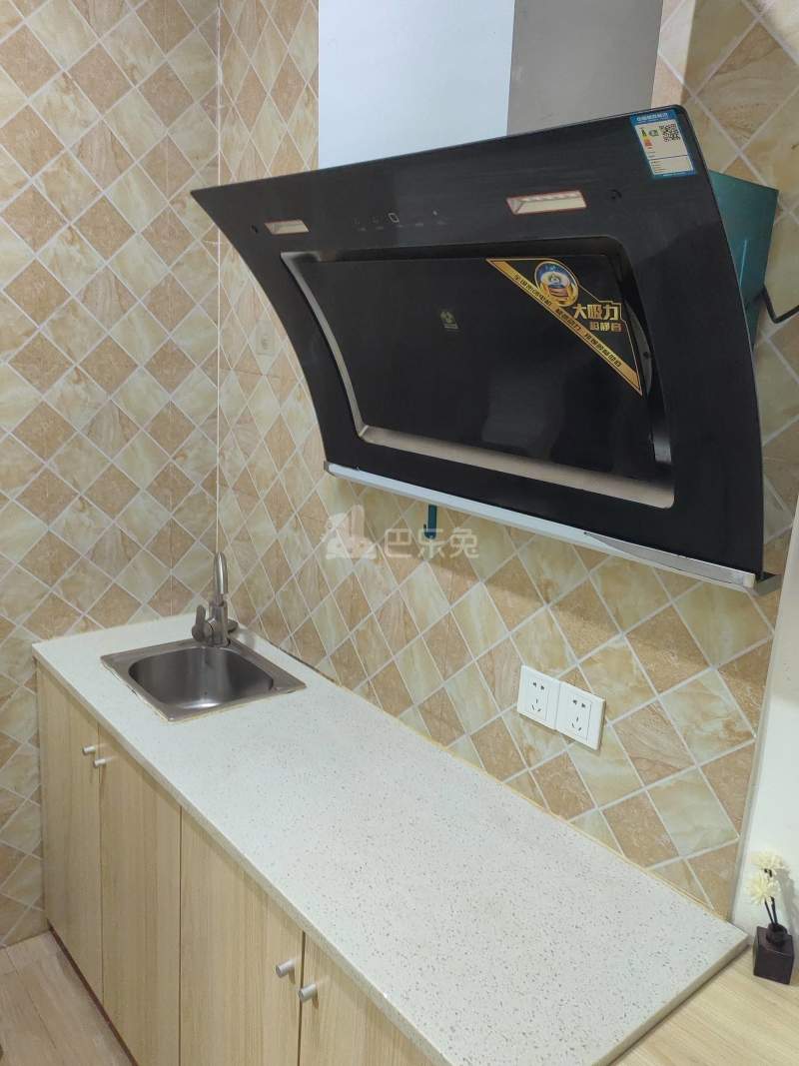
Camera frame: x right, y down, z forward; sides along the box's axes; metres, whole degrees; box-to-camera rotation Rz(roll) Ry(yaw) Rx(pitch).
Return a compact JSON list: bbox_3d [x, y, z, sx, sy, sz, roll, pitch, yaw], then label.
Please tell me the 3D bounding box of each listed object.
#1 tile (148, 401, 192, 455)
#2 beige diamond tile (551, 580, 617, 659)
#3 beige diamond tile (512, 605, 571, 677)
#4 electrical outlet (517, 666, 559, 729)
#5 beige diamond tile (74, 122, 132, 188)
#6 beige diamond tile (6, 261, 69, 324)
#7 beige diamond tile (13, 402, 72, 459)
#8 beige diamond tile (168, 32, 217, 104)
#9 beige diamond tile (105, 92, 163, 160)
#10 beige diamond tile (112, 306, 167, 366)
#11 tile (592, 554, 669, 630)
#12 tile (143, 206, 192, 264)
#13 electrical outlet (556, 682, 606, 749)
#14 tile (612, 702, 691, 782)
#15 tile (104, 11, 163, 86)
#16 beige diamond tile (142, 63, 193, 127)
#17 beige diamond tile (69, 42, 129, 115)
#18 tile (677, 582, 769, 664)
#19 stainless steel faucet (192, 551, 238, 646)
[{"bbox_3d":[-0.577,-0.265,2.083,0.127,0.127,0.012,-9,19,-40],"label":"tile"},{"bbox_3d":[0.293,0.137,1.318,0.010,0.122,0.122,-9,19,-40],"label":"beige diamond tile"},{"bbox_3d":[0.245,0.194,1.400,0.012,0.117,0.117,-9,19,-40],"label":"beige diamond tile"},{"bbox_3d":[0.236,0.276,1.396,0.010,0.086,0.086,-8,18,-39],"label":"electrical outlet"},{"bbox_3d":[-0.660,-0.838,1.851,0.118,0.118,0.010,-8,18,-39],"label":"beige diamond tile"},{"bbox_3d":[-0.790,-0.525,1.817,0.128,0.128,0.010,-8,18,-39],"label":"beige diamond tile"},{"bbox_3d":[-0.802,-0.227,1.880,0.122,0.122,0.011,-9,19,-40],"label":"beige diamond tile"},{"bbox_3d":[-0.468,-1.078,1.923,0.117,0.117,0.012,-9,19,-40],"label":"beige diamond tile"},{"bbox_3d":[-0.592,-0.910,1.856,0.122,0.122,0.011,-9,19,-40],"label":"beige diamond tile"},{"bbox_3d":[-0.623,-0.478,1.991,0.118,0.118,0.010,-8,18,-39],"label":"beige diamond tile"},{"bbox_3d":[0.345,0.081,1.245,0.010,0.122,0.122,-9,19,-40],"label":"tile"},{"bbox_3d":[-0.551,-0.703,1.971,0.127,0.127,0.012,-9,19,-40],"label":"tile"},{"bbox_3d":[0.290,0.292,1.334,0.010,0.086,0.086,-8,18,-39],"label":"electrical outlet"},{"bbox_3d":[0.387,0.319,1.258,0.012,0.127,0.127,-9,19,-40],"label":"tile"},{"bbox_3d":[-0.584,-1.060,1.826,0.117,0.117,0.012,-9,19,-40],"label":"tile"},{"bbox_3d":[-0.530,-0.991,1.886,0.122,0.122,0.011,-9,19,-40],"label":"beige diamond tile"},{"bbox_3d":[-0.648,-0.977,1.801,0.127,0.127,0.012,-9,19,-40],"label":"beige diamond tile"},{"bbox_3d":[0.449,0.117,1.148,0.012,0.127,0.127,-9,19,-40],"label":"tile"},{"bbox_3d":[-0.453,0.165,2.000,0.095,0.246,0.160,0,14,-13],"label":"stainless steel faucet"}]

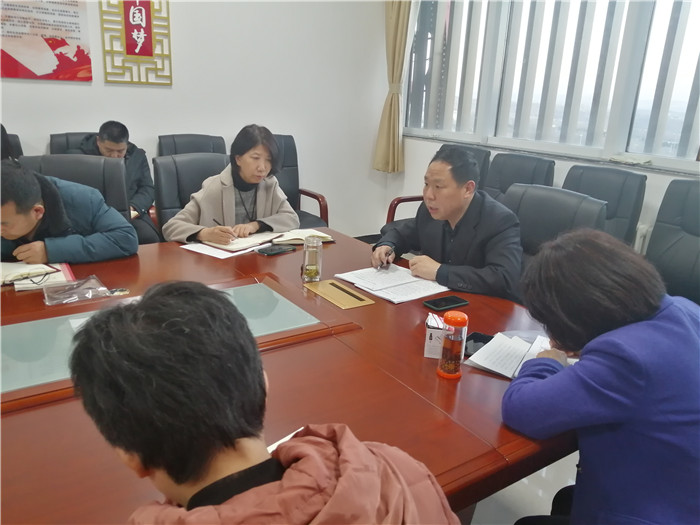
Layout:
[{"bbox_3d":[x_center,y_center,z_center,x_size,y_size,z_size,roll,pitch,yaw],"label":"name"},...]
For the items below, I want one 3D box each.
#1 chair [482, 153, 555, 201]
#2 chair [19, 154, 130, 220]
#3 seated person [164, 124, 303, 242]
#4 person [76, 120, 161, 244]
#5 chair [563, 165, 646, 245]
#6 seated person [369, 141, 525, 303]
[{"bbox_3d":[0.957,-0.195,3.579,0.630,1.020,0.580,-8,21,-32],"label":"chair"},{"bbox_3d":[-1.273,0.021,2.563,0.580,1.010,0.630,-6,19,-26],"label":"chair"},{"bbox_3d":[-0.554,-0.026,2.471,0.640,1.220,0.800,-7,20,-29],"label":"seated person"},{"bbox_3d":[-1.395,-0.284,3.269,0.580,1.160,0.800,-8,21,-32],"label":"person"},{"bbox_3d":[1.280,-0.027,3.108,0.630,1.010,0.580,-8,21,-32],"label":"chair"},{"bbox_3d":[0.363,0.145,2.062,0.780,1.220,0.720,-8,21,-32],"label":"seated person"}]

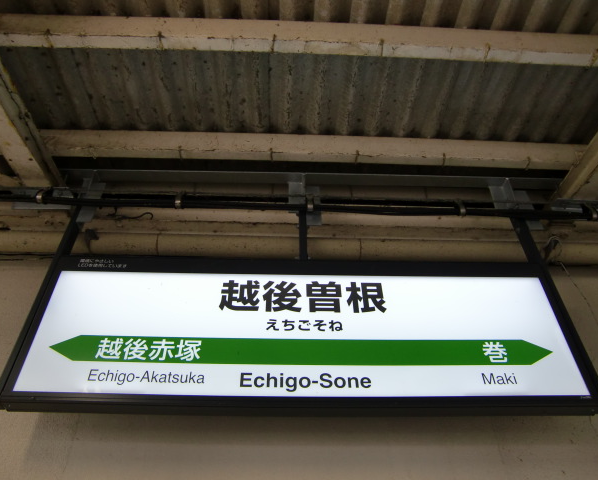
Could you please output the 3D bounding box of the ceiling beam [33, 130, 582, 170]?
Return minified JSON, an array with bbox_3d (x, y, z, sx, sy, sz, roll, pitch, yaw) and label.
[{"bbox_3d":[0.071,-0.413,2.368,2.520,0.114,0.058,1,-34,-2],"label":"ceiling beam"}]

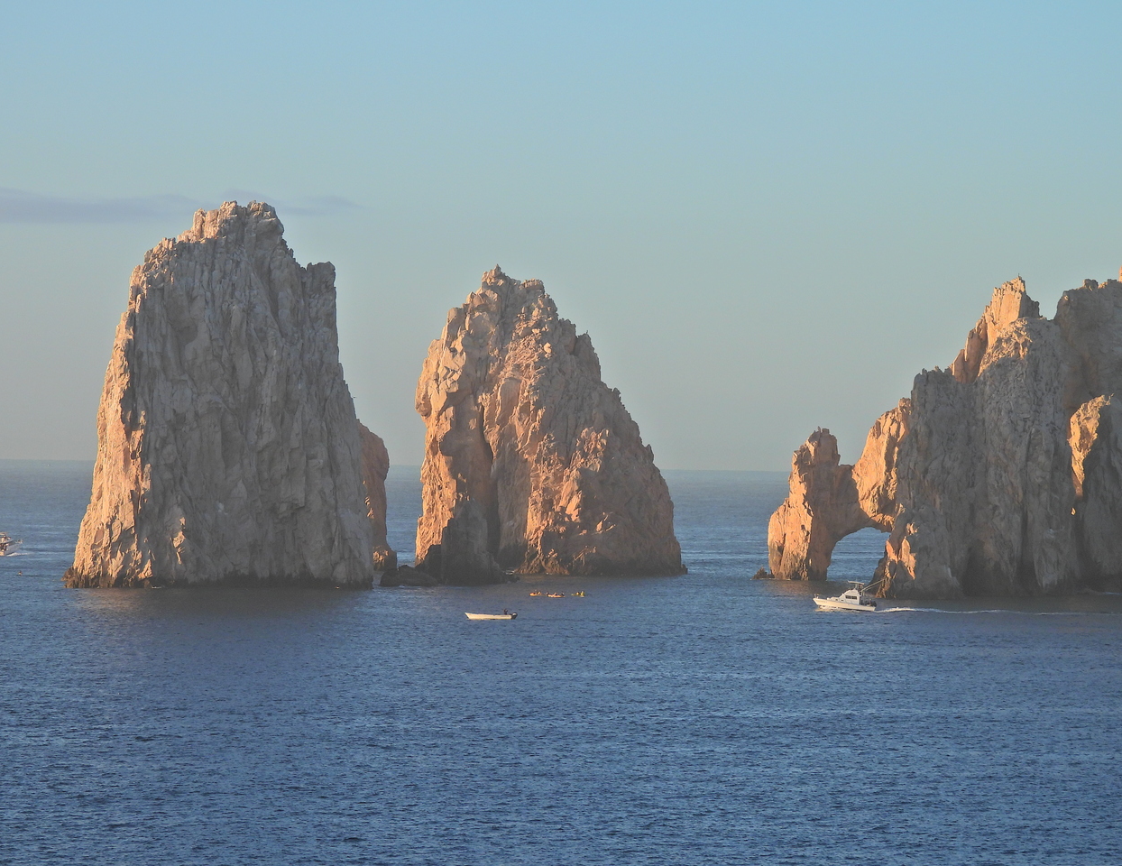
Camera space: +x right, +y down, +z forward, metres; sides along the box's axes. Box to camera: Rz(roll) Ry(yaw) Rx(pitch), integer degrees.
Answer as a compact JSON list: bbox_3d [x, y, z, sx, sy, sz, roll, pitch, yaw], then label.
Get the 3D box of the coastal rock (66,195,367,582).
[{"bbox_3d":[-63.223,-7.099,1050.000,56.850,71.160,46.000,1,0,0],"label":"coastal rock"}]

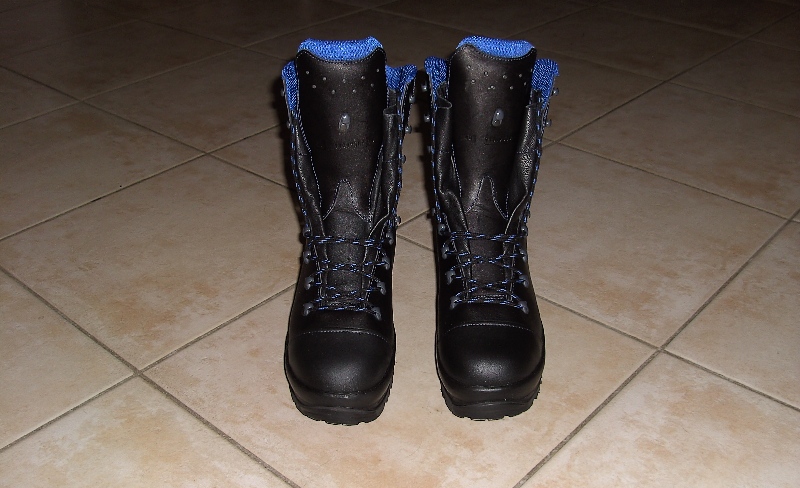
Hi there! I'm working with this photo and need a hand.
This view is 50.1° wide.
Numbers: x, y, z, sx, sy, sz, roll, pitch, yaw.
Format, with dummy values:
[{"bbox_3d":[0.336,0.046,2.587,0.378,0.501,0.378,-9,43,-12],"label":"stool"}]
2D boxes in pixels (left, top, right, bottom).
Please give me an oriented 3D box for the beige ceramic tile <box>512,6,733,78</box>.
[{"bbox_3d":[0.492,-0.442,1.885,0.387,0.010,0.387,24,38,36],"label":"beige ceramic tile"}]

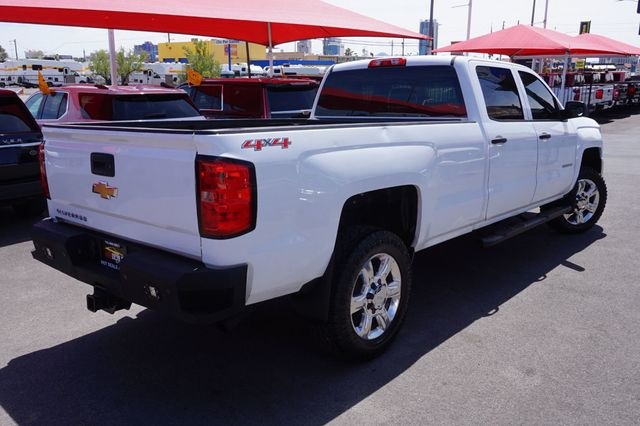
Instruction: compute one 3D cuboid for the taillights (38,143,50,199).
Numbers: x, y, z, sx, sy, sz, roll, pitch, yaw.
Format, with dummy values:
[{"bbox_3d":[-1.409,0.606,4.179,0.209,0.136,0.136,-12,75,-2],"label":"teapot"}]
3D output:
[{"bbox_3d":[-1.776,-0.285,3.709,0.180,0.400,0.220,9,15,41],"label":"taillights"}]

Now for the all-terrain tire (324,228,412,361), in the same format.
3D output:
[{"bbox_3d":[0.263,0.483,3.471,0.280,0.820,0.820,10,15,41],"label":"all-terrain tire"}]

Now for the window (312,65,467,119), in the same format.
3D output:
[{"bbox_3d":[0.569,-1.046,4.822,1.600,0.440,0.090,10,6,41],"label":"window"}]

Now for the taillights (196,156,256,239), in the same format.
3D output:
[{"bbox_3d":[-0.427,-0.072,2.512,0.180,0.400,0.230,9,15,41],"label":"taillights"}]

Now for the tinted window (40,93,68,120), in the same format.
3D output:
[{"bbox_3d":[-4.058,-1.639,8.450,0.780,0.450,0.080,9,-2,39],"label":"tinted window"}]

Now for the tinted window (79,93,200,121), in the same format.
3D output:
[{"bbox_3d":[-2.140,-1.235,6.490,1.380,0.410,0.250,-9,14,-36],"label":"tinted window"}]

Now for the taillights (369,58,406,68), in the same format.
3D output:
[{"bbox_3d":[0.585,-1.307,4.810,0.386,0.080,0.075,9,15,41],"label":"taillights"}]

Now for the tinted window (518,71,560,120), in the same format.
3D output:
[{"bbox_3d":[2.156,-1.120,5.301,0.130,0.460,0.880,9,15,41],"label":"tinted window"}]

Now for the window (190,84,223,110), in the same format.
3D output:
[{"bbox_3d":[-2.125,-2.178,10.450,0.870,0.480,0.080,9,0,39],"label":"window"}]

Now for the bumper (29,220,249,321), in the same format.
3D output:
[{"bbox_3d":[-1.167,0.267,3.116,1.970,0.275,0.290,9,15,41],"label":"bumper"}]

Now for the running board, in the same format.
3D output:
[{"bbox_3d":[1.916,0.085,5.125,0.170,0.090,2.080,10,15,41],"label":"running board"}]

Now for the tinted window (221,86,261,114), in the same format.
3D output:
[{"bbox_3d":[-1.391,-2.041,9.950,0.970,0.500,0.080,9,0,39],"label":"tinted window"}]

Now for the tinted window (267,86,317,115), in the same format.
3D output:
[{"bbox_3d":[-0.479,-2.041,9.950,0.090,0.500,1.330,-10,2,41],"label":"tinted window"}]

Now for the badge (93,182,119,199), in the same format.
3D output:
[{"bbox_3d":[-1.180,-0.124,3.027,0.285,0.098,0.025,9,15,41],"label":"badge"}]

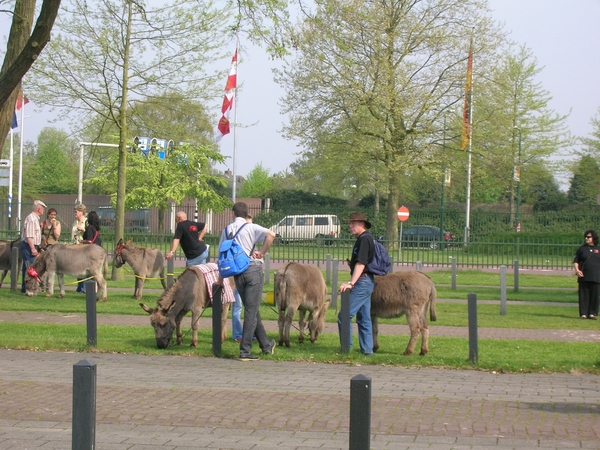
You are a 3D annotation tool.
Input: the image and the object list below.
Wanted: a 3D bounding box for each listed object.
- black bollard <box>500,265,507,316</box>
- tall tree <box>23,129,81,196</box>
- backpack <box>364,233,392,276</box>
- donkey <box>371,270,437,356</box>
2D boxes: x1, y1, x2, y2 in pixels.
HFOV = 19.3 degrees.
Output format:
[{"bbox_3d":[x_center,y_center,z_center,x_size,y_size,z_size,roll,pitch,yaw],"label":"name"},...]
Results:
[{"bbox_3d":[3.618,1.163,31.400,0.110,0.920,0.110,2,0,9],"label":"black bollard"},{"bbox_3d":[-23.285,-4.293,165.000,5.200,9.800,5.200,2,0,0],"label":"tall tree"},{"bbox_3d":[0.947,0.366,21.200,0.220,0.480,0.320,-12,0,-15],"label":"backpack"},{"bbox_3d":[1.071,1.065,21.900,1.350,1.120,0.450,2,0,41],"label":"donkey"}]

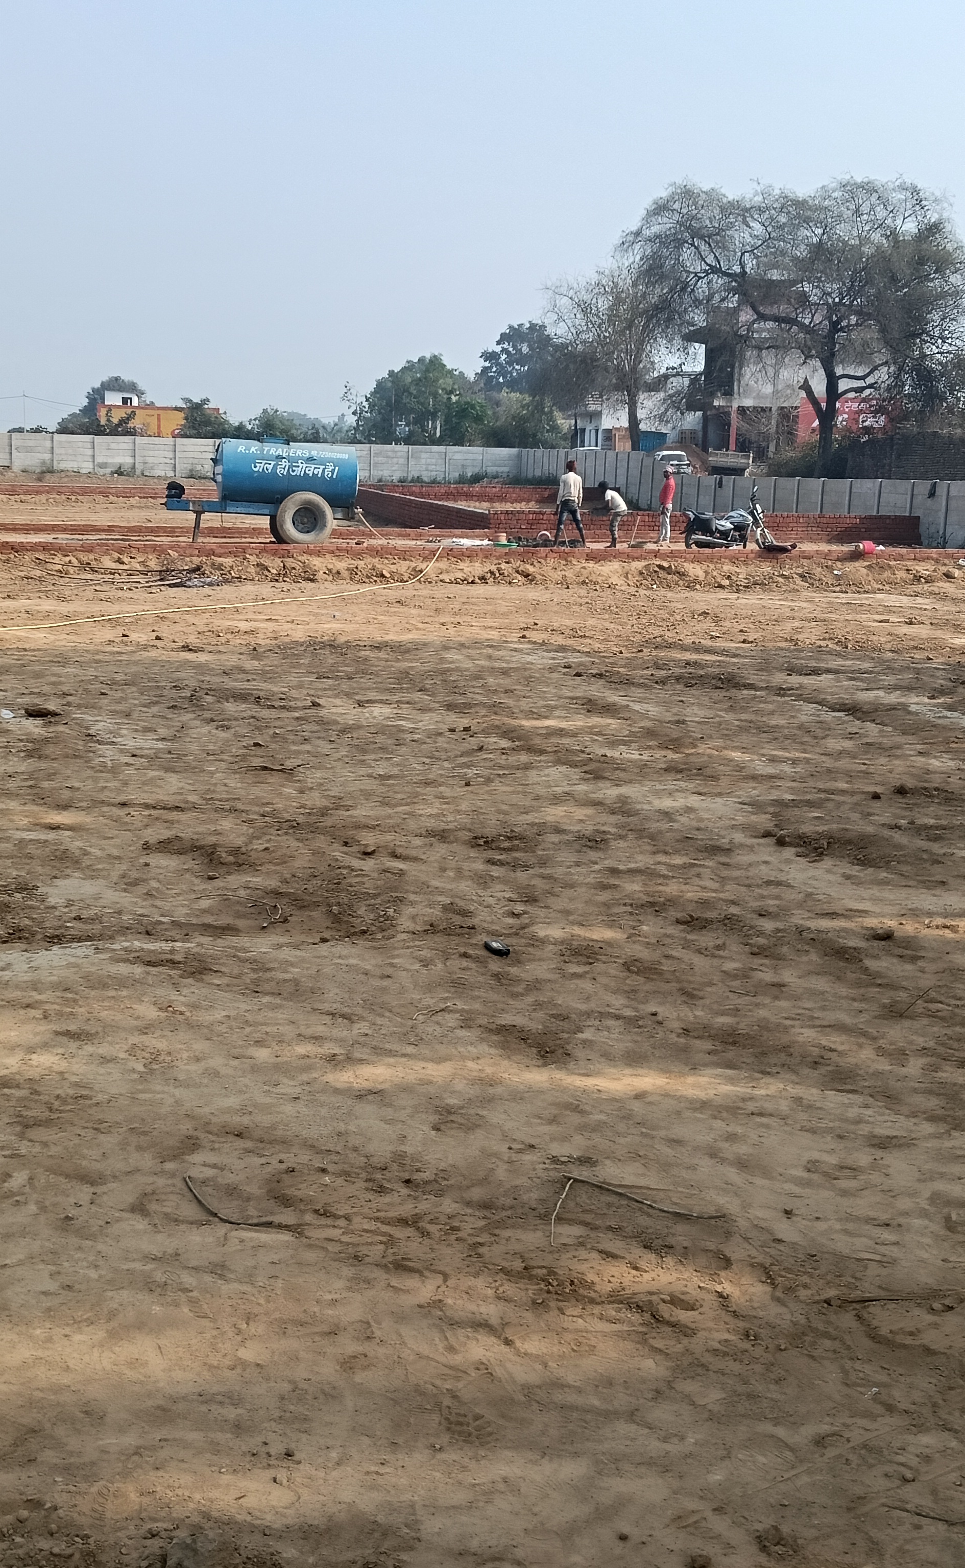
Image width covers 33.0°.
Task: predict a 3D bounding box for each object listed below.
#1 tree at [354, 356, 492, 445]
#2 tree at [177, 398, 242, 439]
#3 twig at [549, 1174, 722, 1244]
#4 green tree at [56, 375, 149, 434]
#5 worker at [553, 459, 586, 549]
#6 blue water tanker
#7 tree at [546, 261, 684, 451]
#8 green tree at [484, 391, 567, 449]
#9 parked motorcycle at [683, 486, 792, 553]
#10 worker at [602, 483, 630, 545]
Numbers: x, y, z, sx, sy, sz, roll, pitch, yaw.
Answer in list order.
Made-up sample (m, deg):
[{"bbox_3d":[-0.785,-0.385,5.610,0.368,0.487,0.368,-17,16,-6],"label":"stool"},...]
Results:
[{"bbox_3d":[-3.300,-20.024,88.000,7.393,6.211,7.023,2,11,0],"label":"tree"},{"bbox_3d":[-14.071,-18.274,84.000,3.192,3.293,3.033,2,11,0],"label":"tree"},{"bbox_3d":[0.343,0.918,3.568,0.385,0.060,0.310,2,11,0],"label":"twig"},{"bbox_3d":[-23.302,-22.454,100.000,5.501,5.293,5.226,2,11,0],"label":"green tree"},{"bbox_3d":[1.643,-5.296,30.700,0.580,1.620,0.420,3,11,6],"label":"worker"},{"bbox_3d":[-3.901,-5.212,28.900,3.250,1.880,1.650,-1,11,-12],"label":"blue water tanker"},{"bbox_3d":[5.905,-18.472,72.000,5.977,8.892,5.678,2,11,0],"label":"tree"},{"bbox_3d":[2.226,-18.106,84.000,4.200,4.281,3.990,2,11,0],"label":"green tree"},{"bbox_3d":[4.645,-4.887,29.900,1.970,1.130,0.720,3,11,5],"label":"parked motorcycle"},{"bbox_3d":[2.486,-5.049,30.500,0.580,1.200,0.480,3,11,5],"label":"worker"}]

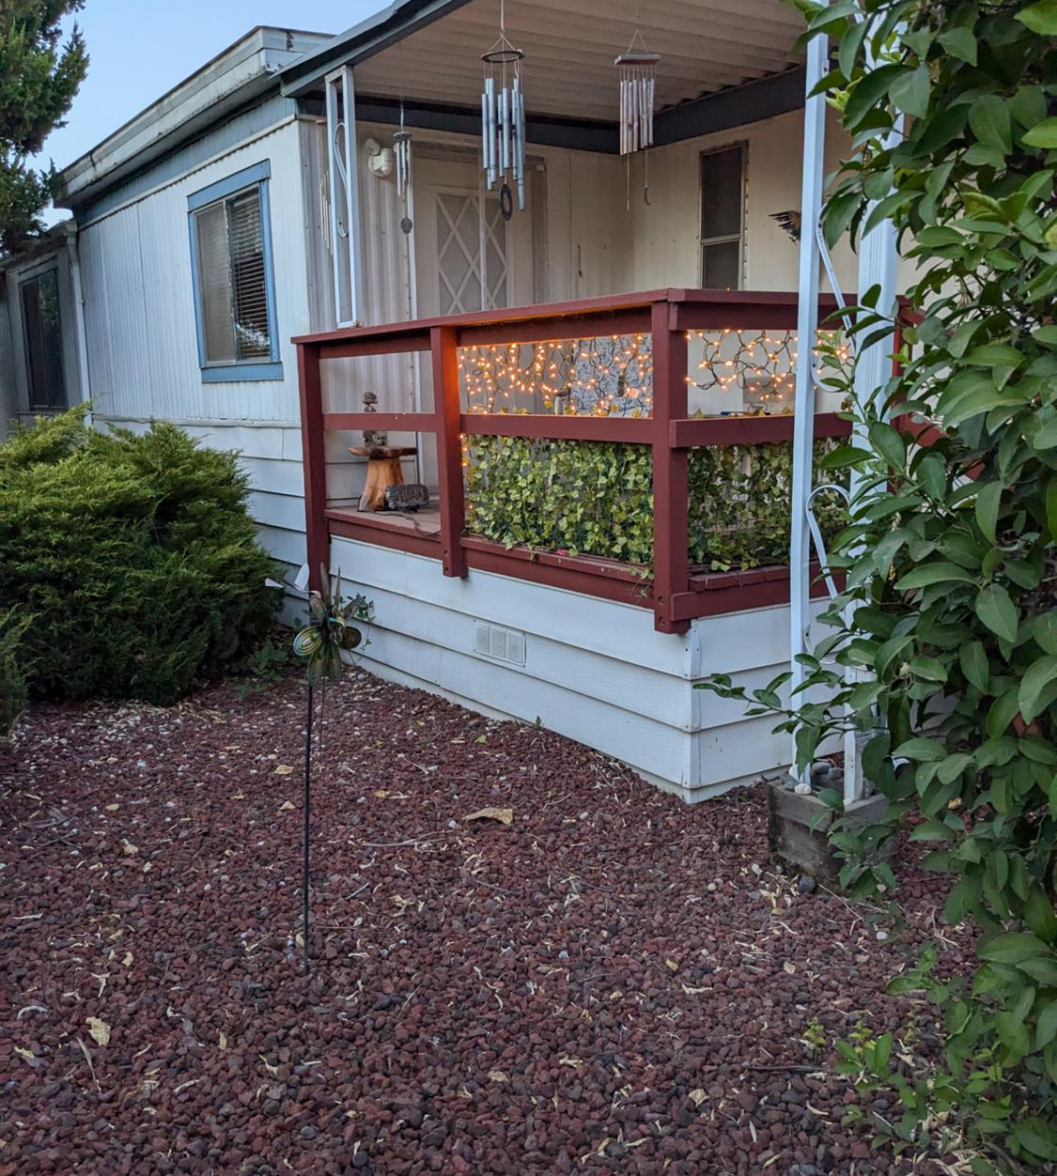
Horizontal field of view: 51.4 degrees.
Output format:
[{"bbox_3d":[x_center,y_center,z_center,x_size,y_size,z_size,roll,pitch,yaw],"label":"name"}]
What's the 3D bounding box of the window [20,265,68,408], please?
[{"bbox_3d":[-5.013,-2.534,11.359,0.090,1.340,1.660,-8,13,-34],"label":"window"}]

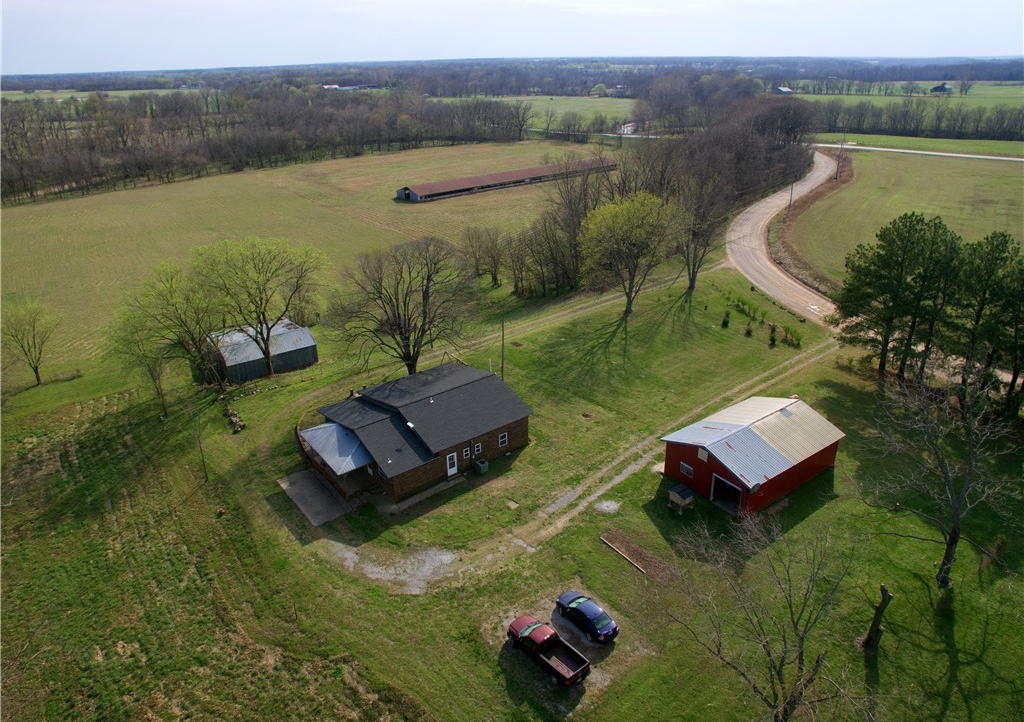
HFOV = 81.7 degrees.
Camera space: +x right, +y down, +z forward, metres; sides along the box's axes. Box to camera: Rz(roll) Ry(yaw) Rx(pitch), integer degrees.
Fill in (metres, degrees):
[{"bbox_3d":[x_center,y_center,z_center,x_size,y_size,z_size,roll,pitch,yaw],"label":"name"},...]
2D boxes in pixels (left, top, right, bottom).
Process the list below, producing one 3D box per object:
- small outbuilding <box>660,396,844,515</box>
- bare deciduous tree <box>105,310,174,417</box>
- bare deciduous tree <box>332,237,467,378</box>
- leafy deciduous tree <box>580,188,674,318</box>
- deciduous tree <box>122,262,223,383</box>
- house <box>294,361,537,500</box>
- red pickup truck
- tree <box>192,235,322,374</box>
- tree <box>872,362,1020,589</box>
[{"bbox_3d":[20.779,7.475,51.302,12.930,5.200,8.800,-18,32,-30],"label":"small outbuilding"},{"bbox_3d":[-36.731,0.568,59.273,6.000,11.900,6.000,-18,32,-30],"label":"bare deciduous tree"},{"bbox_3d":[-11.967,-4.905,64.200,15.300,16.400,15.300,-6,28,-10],"label":"bare deciduous tree"},{"bbox_3d":[15.594,-14.371,81.729,12.700,16.400,12.700,5,28,11],"label":"leafy deciduous tree"},{"bbox_3d":[-36.556,-3.768,65.409,10.200,14.000,10.200,-16,31,-27],"label":"deciduous tree"},{"bbox_3d":[-9.446,5.626,55.877,18.200,5.200,14.250,-19,32,-32],"label":"house"},{"bbox_3d":[2.093,17.430,36.210,1.970,1.840,5.550,-23,35,-37],"label":"red pickup truck"},{"bbox_3d":[-27.768,-5.614,66.746,14.300,15.800,14.300,-13,30,-22],"label":"tree"},{"bbox_3d":[28.840,8.102,38.443,8.800,15.600,8.800,-25,36,-39],"label":"tree"}]

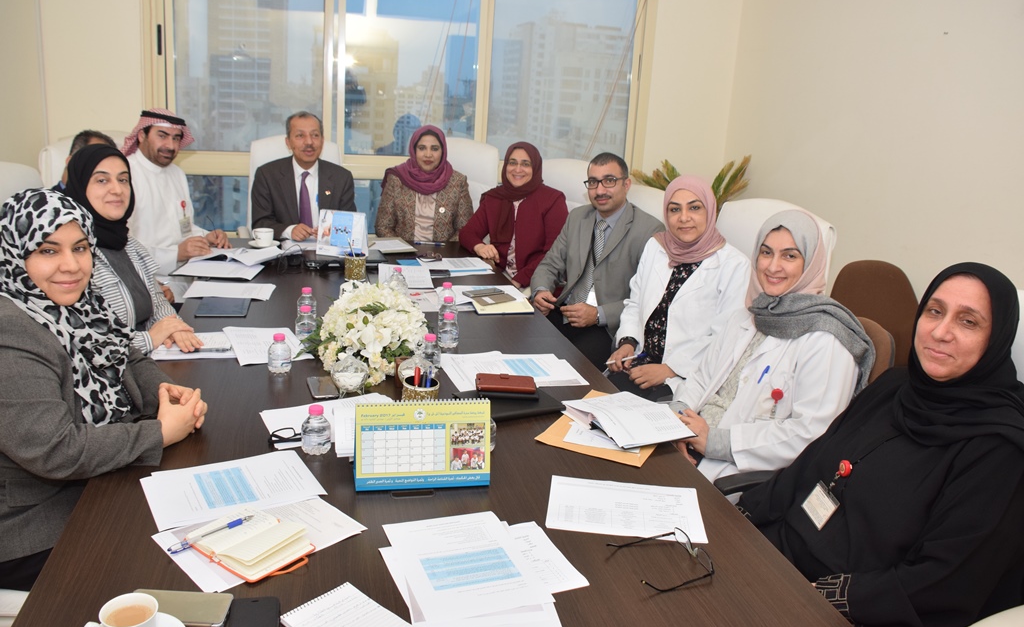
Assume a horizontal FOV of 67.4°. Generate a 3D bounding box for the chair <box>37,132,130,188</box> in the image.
[{"bbox_3d":[-1.870,-0.237,3.770,0.680,1.210,0.660,16,20,37],"label":"chair"}]

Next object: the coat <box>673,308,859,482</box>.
[{"bbox_3d":[0.627,0.275,1.970,0.400,0.580,0.470,-12,22,-42],"label":"coat"}]

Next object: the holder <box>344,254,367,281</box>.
[{"bbox_3d":[-0.653,-0.195,3.233,0.090,0.105,0.090,3,15,-1],"label":"holder"}]

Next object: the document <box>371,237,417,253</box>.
[{"bbox_3d":[-0.608,-0.333,3.719,0.240,0.025,0.310,-4,18,-24],"label":"document"}]

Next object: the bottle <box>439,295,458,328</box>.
[{"bbox_3d":[-0.206,0.002,2.499,0.063,0.118,0.063,-1,17,-14],"label":"bottle"}]

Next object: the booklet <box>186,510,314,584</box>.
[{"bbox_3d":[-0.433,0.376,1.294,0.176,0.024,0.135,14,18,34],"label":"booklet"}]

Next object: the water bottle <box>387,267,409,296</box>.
[{"bbox_3d":[-0.451,-0.129,3.033,0.064,0.105,0.064,3,15,-1],"label":"water bottle"}]

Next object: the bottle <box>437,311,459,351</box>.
[{"bbox_3d":[-0.200,0.049,2.419,0.064,0.105,0.064,3,15,-1],"label":"bottle"}]

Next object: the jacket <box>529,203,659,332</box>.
[{"bbox_3d":[0.316,-0.138,2.910,0.500,0.530,0.370,16,20,36],"label":"jacket"}]

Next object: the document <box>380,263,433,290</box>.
[{"bbox_3d":[-0.432,-0.144,3.121,0.210,0.012,0.297,0,16,-10],"label":"document"}]

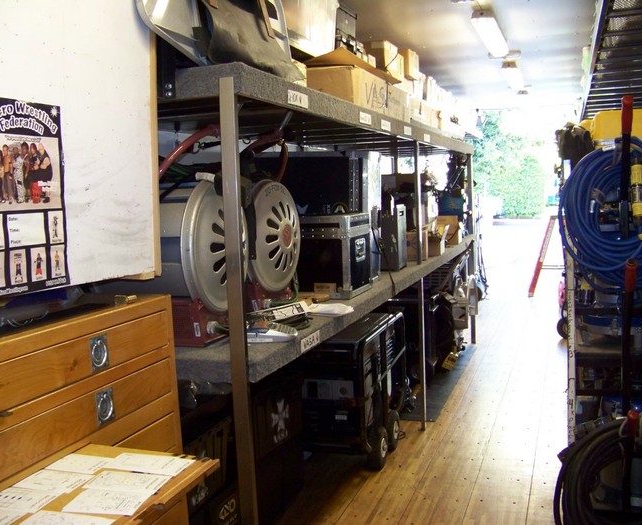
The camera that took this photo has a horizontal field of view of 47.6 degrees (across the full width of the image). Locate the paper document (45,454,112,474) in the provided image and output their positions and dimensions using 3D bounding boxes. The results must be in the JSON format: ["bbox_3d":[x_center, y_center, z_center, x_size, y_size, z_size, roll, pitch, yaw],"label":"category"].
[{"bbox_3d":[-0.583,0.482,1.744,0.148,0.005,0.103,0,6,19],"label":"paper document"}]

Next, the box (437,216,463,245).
[{"bbox_3d":[1.145,-0.285,6.494,0.200,0.250,0.240,0,6,19],"label":"box"}]

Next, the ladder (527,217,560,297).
[{"bbox_3d":[3.435,-0.098,10.633,0.700,1.150,0.480,0,6,19],"label":"ladder"}]

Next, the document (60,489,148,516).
[{"bbox_3d":[-0.441,0.495,1.517,0.165,0.006,0.116,-1,6,12],"label":"document"}]

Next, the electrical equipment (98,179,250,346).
[{"bbox_3d":[-0.556,-0.017,2.753,0.410,0.600,0.510,0,6,19],"label":"electrical equipment"}]

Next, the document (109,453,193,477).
[{"bbox_3d":[-0.406,0.477,1.721,0.195,0.005,0.102,0,6,19],"label":"document"}]

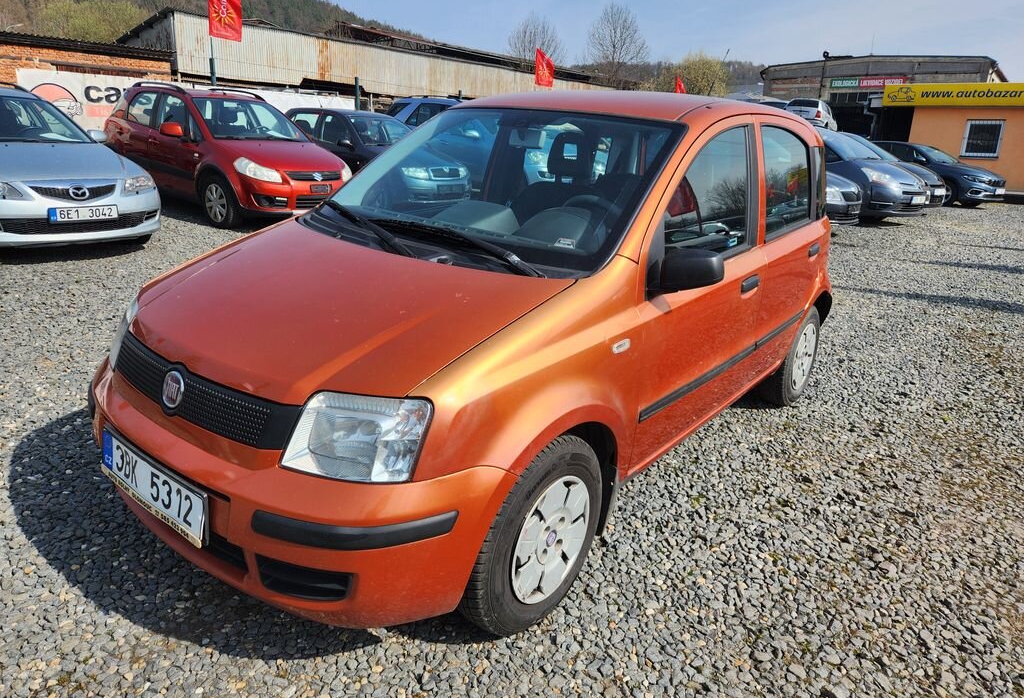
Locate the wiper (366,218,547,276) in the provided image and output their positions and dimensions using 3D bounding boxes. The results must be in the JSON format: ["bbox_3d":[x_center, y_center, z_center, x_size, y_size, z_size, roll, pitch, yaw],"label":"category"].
[{"bbox_3d":[-0.176,-0.338,2.160,0.680,0.095,0.110,14,21,33],"label":"wiper"}]

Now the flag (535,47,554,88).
[{"bbox_3d":[1.023,-8.730,21.100,0.580,1.150,0.150,2,16,3],"label":"flag"}]

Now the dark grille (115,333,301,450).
[{"bbox_3d":[-0.813,0.093,1.708,0.850,0.150,0.110,16,21,36],"label":"dark grille"}]

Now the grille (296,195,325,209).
[{"bbox_3d":[-2.276,-1.722,7.985,0.070,0.155,0.570,17,23,37],"label":"grille"}]

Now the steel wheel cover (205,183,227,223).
[{"bbox_3d":[-3.408,-1.679,7.862,0.427,0.427,0.050,16,22,33],"label":"steel wheel cover"}]

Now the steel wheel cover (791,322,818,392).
[{"bbox_3d":[1.531,0.045,3.574,0.050,0.357,0.357,16,21,36],"label":"steel wheel cover"}]

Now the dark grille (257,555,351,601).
[{"bbox_3d":[-0.488,0.539,1.600,0.250,0.090,0.060,8,18,17],"label":"dark grille"}]

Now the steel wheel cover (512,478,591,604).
[{"bbox_3d":[0.107,0.509,1.830,0.050,0.357,0.357,16,21,36],"label":"steel wheel cover"}]

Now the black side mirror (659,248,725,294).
[{"bbox_3d":[0.513,-0.223,1.942,0.200,0.138,0.115,16,21,36],"label":"black side mirror"}]

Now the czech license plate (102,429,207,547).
[{"bbox_3d":[-0.896,0.335,1.688,0.530,0.132,0.025,16,13,36],"label":"czech license plate"}]

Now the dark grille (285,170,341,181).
[{"bbox_3d":[-2.288,-2.016,7.917,0.120,0.100,0.775,17,23,37],"label":"dark grille"}]

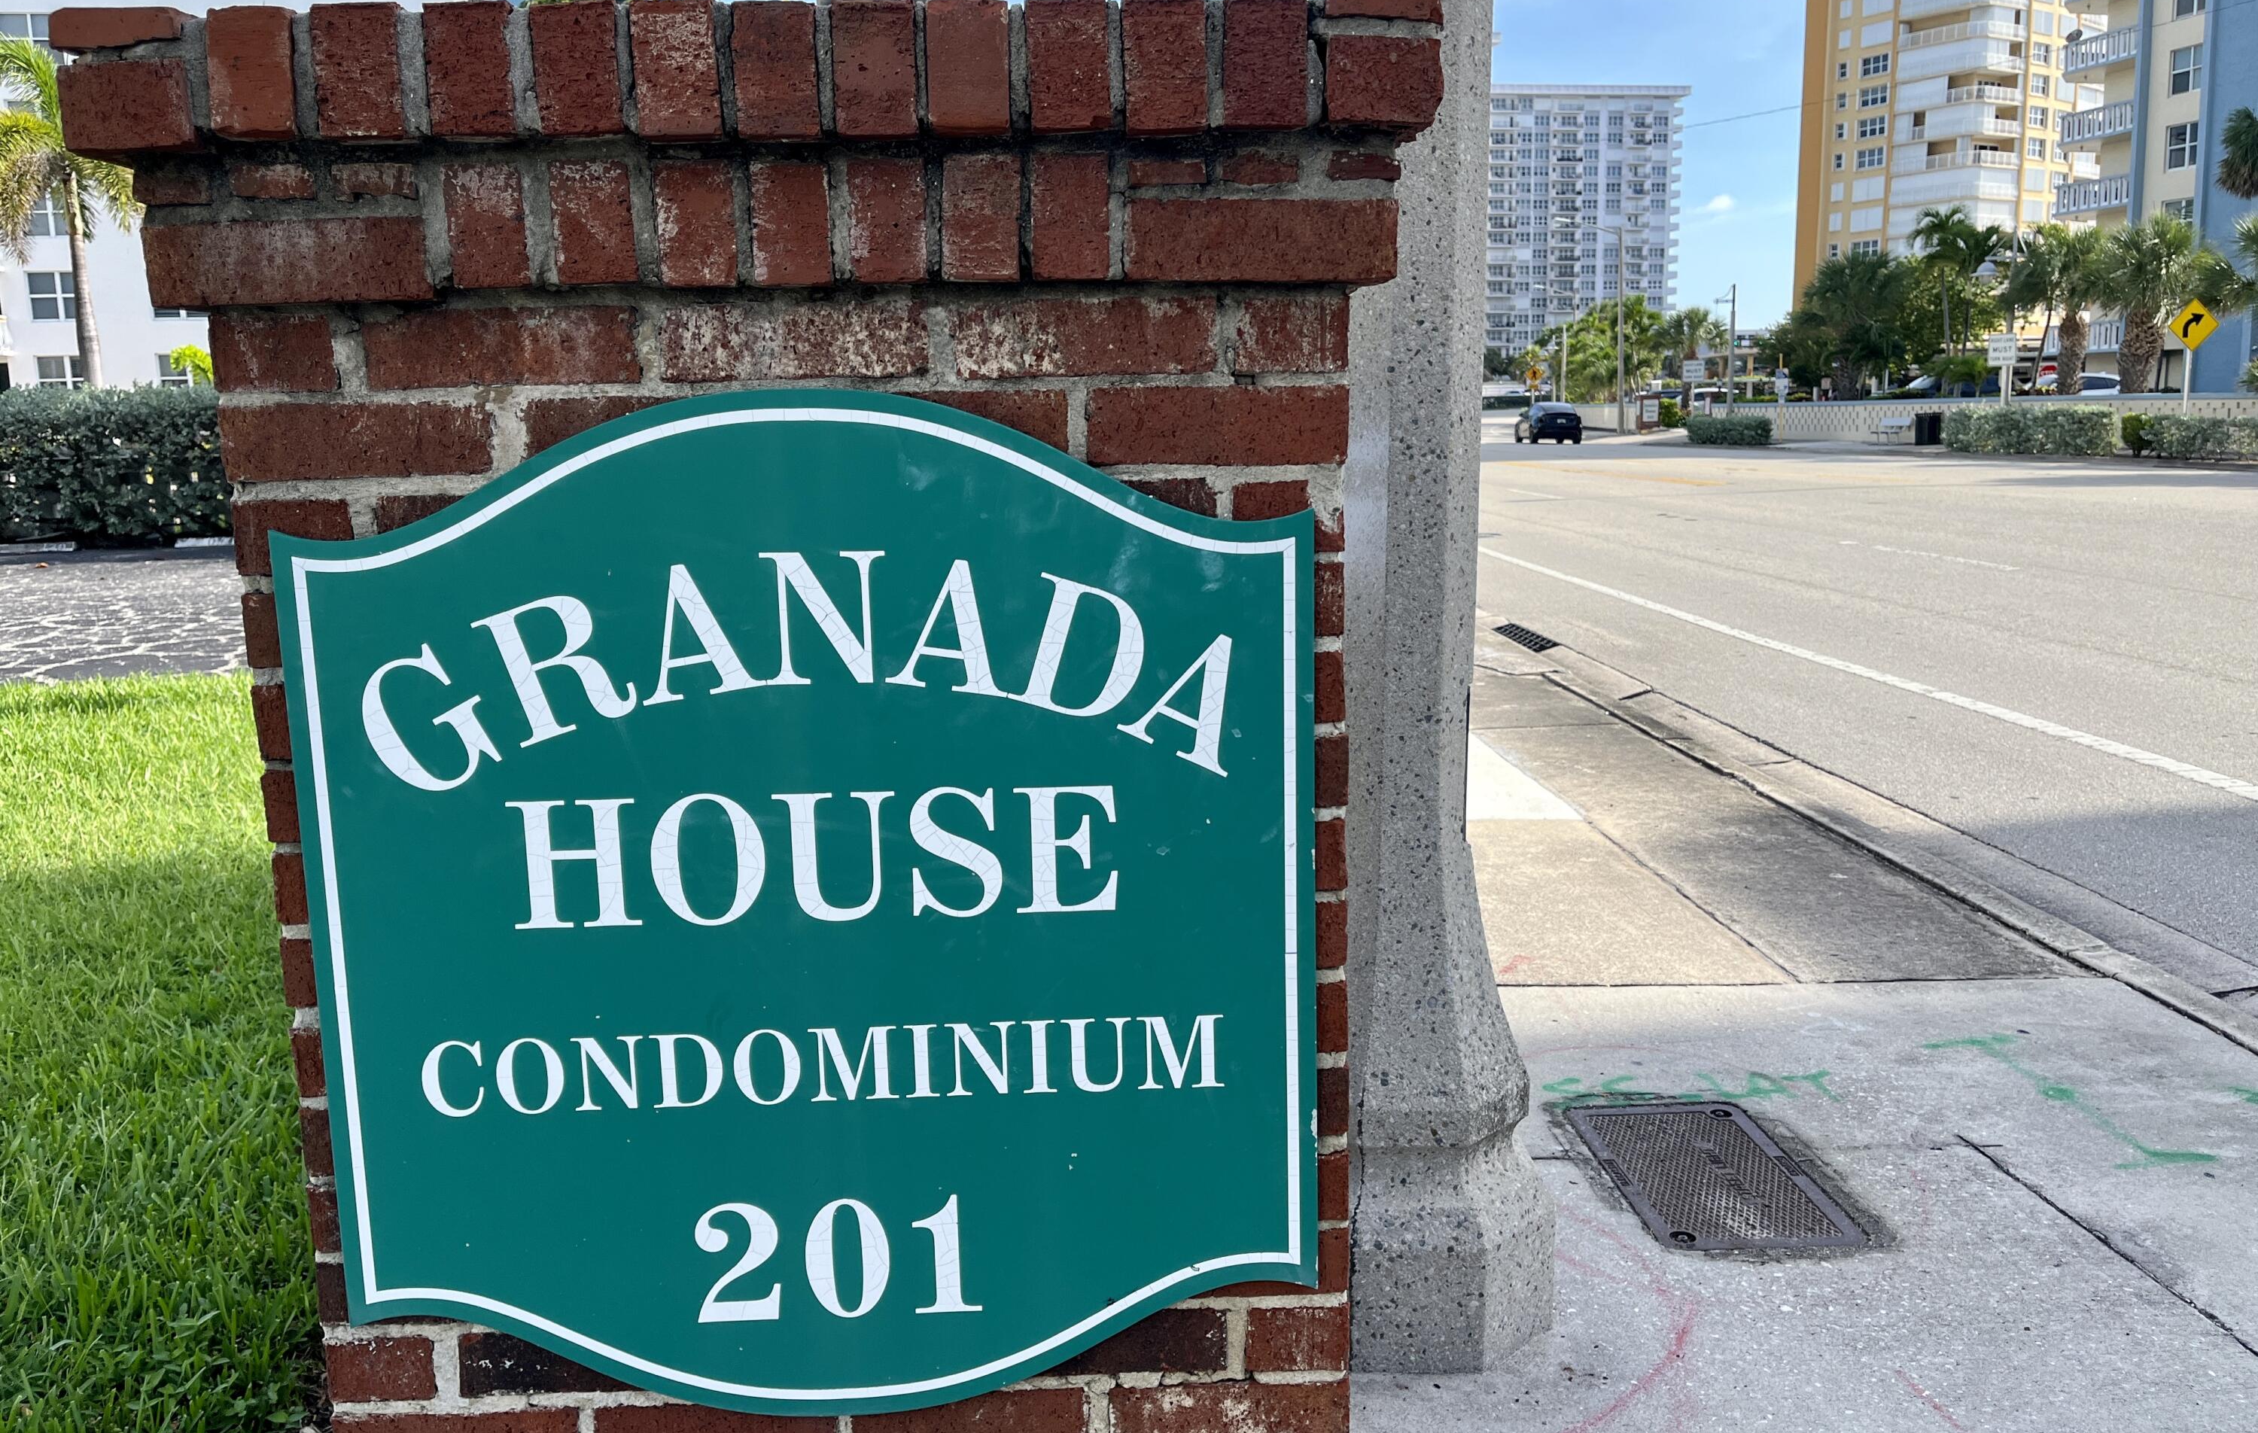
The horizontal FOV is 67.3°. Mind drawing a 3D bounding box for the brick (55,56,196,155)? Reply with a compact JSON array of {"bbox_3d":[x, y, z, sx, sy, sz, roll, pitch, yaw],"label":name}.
[{"bbox_3d":[-0.705,-0.443,1.284,0.089,0.058,0.198,-2,9,-1],"label":"brick"}]

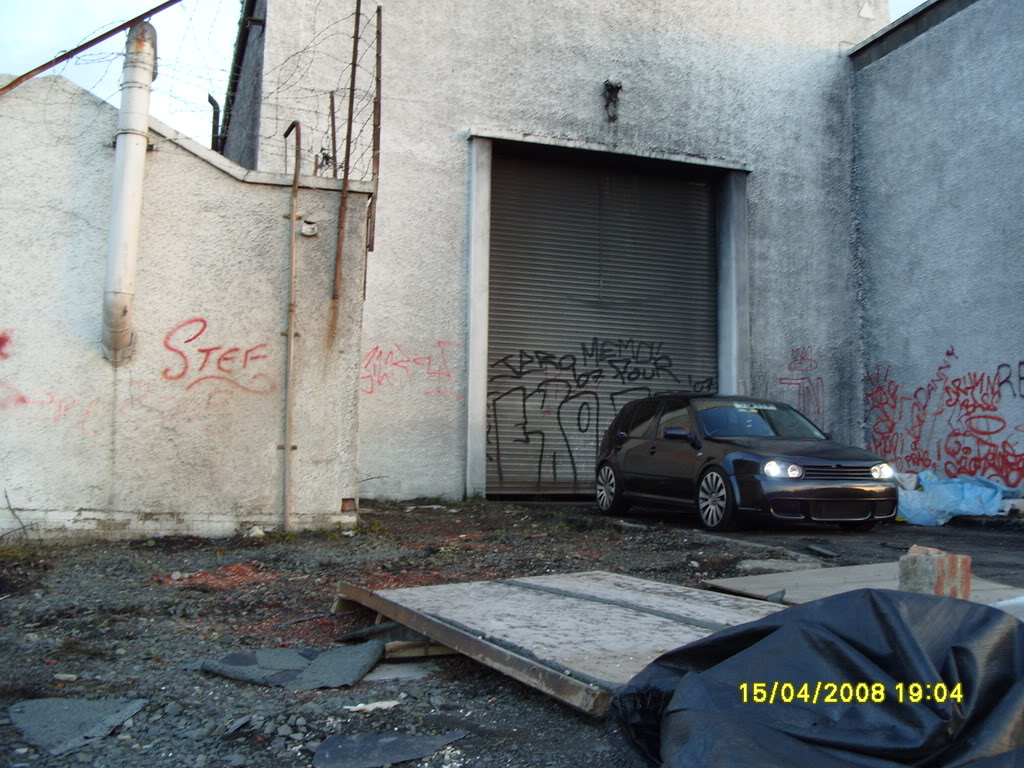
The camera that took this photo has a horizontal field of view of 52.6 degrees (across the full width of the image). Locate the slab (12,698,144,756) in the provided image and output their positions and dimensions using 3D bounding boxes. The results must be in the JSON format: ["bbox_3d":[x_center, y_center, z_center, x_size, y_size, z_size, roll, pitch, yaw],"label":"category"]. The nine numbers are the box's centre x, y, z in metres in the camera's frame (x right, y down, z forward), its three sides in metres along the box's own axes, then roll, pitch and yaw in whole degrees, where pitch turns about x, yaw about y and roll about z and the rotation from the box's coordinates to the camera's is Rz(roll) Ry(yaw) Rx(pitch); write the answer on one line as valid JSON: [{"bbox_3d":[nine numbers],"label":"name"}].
[{"bbox_3d":[-1.067,0.807,2.412,0.340,0.030,0.500,2,-6,-11],"label":"slab"}]

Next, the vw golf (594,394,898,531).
[{"bbox_3d":[2.315,0.796,11.159,1.760,1.420,4.150,3,-4,-18],"label":"vw golf"}]

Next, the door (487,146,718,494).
[{"bbox_3d":[1.292,-0.852,14.575,3.578,4.818,0.100,3,-7,-17],"label":"door"}]

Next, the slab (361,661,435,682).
[{"bbox_3d":[-0.332,0.890,3.153,0.210,0.030,0.370,0,-5,5],"label":"slab"}]

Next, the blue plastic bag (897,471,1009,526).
[{"bbox_3d":[4.893,1.261,11.500,1.250,0.580,0.950,1,-7,0],"label":"blue plastic bag"}]

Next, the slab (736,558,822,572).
[{"bbox_3d":[1.663,1.159,6.467,0.520,0.060,0.750,0,-6,9],"label":"slab"}]

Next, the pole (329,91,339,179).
[{"bbox_3d":[-1.631,-2.285,9.495,0.040,0.853,0.040,-1,-6,-17],"label":"pole"}]

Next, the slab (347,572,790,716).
[{"bbox_3d":[0.244,0.805,3.612,1.071,0.065,2.412,-1,-5,-22],"label":"slab"}]

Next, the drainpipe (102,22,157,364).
[{"bbox_3d":[-3.194,-1.599,8.647,0.270,2.906,0.550,3,-7,-17],"label":"drainpipe"}]

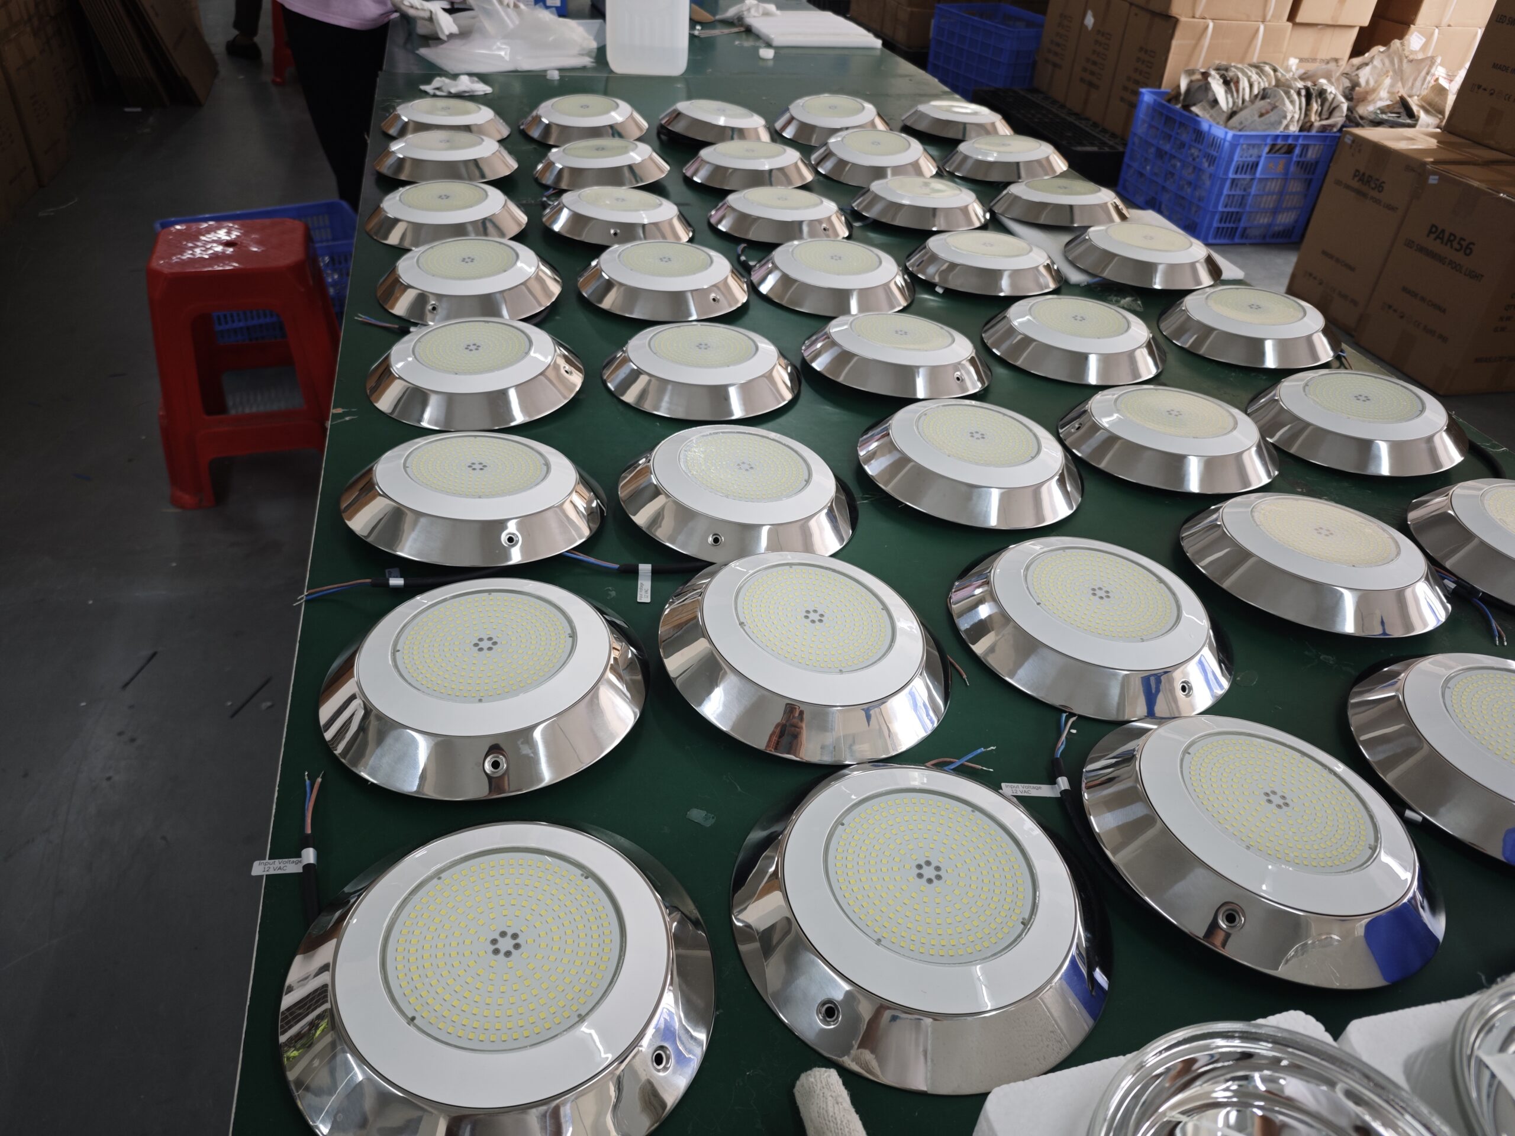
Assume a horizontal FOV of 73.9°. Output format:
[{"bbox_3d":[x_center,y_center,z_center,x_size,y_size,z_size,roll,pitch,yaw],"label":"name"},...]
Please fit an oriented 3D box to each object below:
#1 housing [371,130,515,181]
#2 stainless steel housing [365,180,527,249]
[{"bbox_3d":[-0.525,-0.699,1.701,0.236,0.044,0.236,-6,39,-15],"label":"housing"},{"bbox_3d":[-0.470,-0.537,1.519,0.238,0.035,0.238,6,39,0],"label":"stainless steel housing"}]

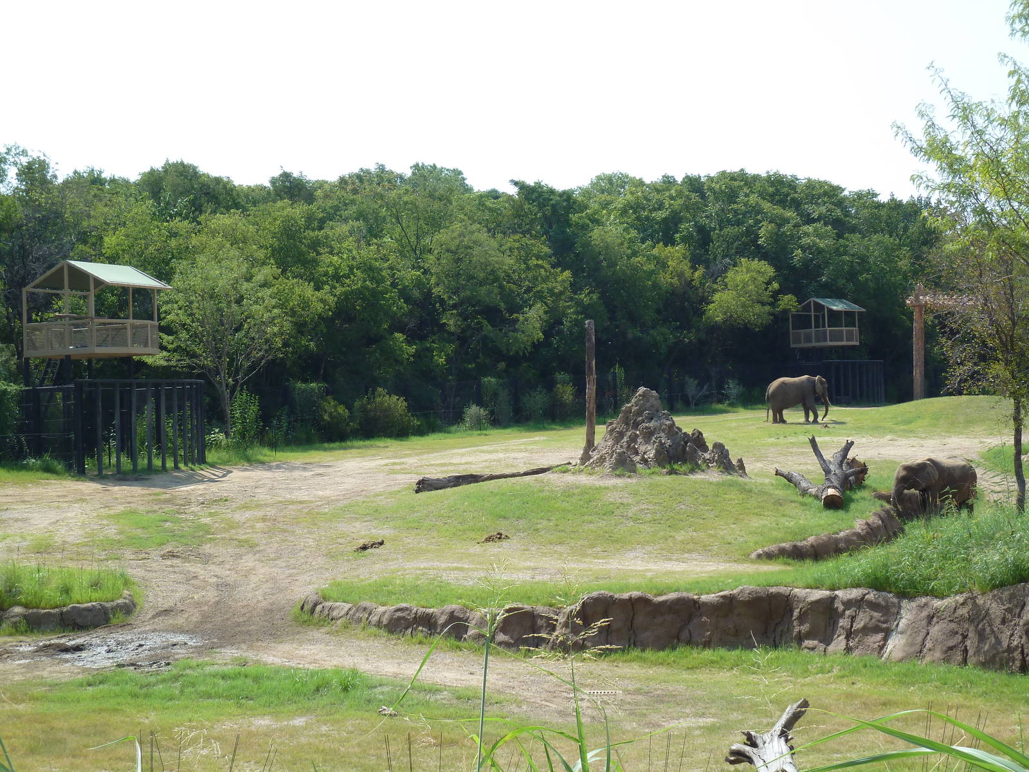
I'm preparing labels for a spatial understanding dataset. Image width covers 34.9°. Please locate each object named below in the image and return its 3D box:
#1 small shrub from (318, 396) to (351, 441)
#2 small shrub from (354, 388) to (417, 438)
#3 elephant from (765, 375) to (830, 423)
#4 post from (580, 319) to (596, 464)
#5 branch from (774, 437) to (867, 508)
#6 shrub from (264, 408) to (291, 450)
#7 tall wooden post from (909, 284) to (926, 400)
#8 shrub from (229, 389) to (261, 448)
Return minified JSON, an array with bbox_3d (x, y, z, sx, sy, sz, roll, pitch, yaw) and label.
[{"bbox_3d":[-8.352,1.513,76.000,1.500,2.100,1.500,-1,1,0],"label":"small shrub"},{"bbox_3d":[-6.215,1.301,79.000,3.000,2.400,2.600,-1,1,0],"label":"small shrub"},{"bbox_3d":[14.712,0.690,85.000,3.400,2.500,1.400,-1,1,-18],"label":"elephant"},{"bbox_3d":[2.579,0.210,57.000,0.450,5.050,0.420,0,1,0],"label":"post"},{"bbox_3d":[9.074,2.564,48.500,2.700,1.800,2.900,-1,1,12],"label":"branch"},{"bbox_3d":[-10.137,1.841,70.000,1.200,1.800,1.200,-1,1,0],"label":"shrub"},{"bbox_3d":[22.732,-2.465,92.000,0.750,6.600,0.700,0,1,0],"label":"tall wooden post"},{"bbox_3d":[-11.383,1.391,69.000,1.400,2.500,1.350,-1,1,0],"label":"shrub"}]

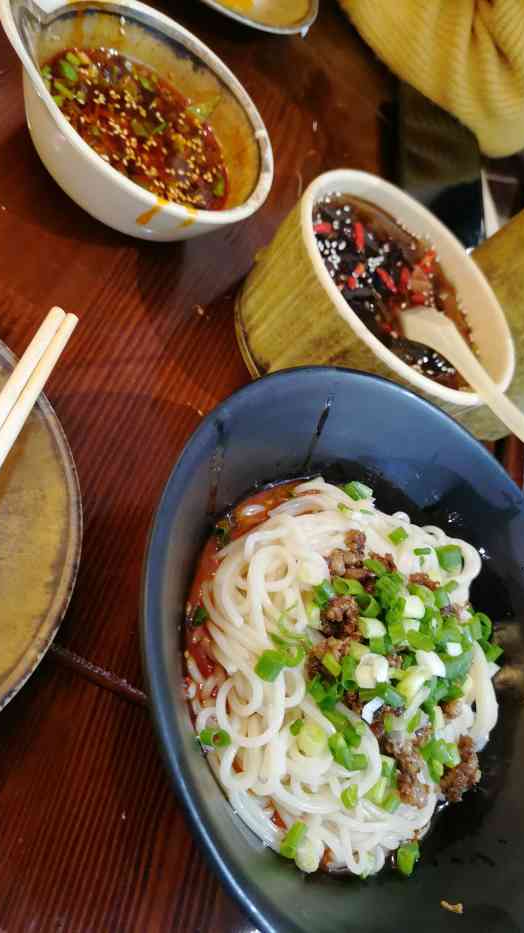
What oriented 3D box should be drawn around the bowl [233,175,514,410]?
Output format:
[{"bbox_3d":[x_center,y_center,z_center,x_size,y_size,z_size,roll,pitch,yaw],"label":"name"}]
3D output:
[{"bbox_3d":[0.054,-0.072,0.348,0.130,0.064,0.130,19,55,-28],"label":"bowl"}]

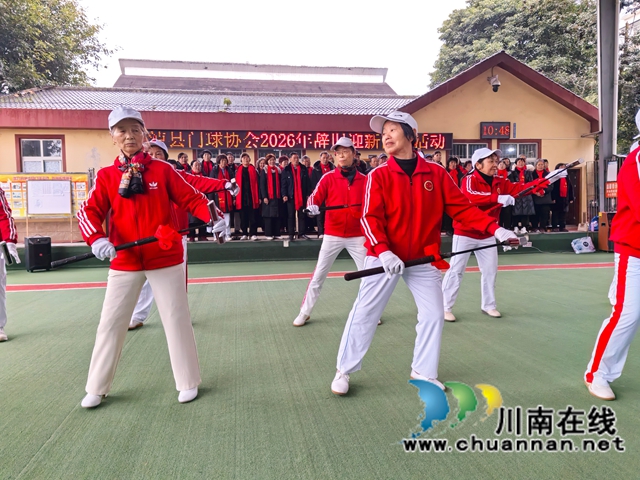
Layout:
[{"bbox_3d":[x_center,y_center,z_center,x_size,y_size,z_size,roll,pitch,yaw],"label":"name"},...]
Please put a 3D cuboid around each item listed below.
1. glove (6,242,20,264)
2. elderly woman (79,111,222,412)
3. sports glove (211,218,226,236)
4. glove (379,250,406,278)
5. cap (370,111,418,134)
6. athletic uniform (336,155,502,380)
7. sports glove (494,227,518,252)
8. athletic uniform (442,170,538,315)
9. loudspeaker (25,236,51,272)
[{"bbox_3d":[-2.393,0.104,3.900,0.090,0.170,0.090,-2,4,-20],"label":"glove"},{"bbox_3d":[-0.844,0.075,2.600,0.720,1.560,0.450,-2,4,-12],"label":"elderly woman"},{"bbox_3d":[-0.509,-0.064,2.500,0.090,0.100,0.100,-2,4,-20],"label":"sports glove"},{"bbox_3d":[0.368,0.125,2.580,0.120,0.140,0.110,-2,4,-15],"label":"glove"},{"bbox_3d":[0.401,-0.625,2.680,0.260,0.130,0.180,5,-1,-40],"label":"cap"},{"bbox_3d":[0.516,0.119,2.720,0.850,1.200,0.450,-1,4,-10],"label":"athletic uniform"},{"bbox_3d":[0.989,-0.004,2.650,0.120,0.130,0.110,-2,4,-20],"label":"sports glove"},{"bbox_3d":[1.529,-0.003,4.500,0.820,1.280,0.500,-3,4,-28],"label":"athletic uniform"},{"bbox_3d":[-4.697,0.233,8.300,0.340,0.580,0.340,-4,5,-40],"label":"loudspeaker"}]

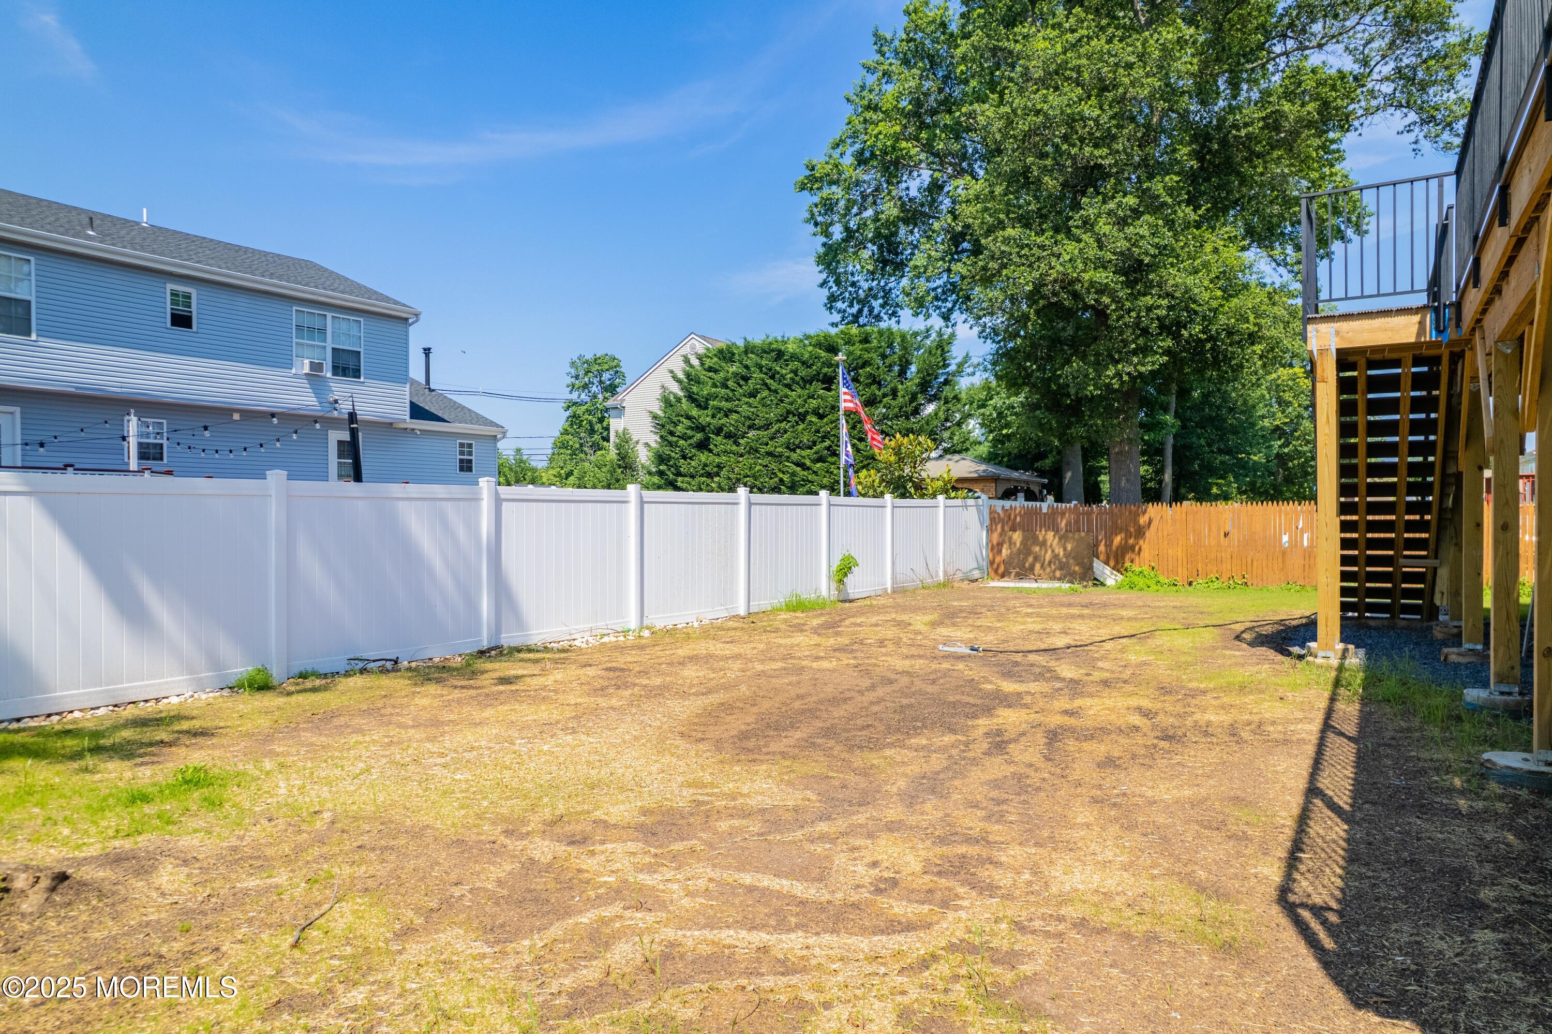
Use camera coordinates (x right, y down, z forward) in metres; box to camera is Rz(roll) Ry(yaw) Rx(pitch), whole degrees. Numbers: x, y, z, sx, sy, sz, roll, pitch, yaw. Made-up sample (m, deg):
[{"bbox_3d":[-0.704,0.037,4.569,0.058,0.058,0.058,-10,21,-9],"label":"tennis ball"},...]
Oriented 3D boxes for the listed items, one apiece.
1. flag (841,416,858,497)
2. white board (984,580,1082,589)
[{"bbox_3d":[1.430,-1.120,18.400,0.360,1.620,0.200,0,0,6],"label":"flag"},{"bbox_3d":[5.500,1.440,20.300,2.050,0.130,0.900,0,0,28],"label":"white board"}]

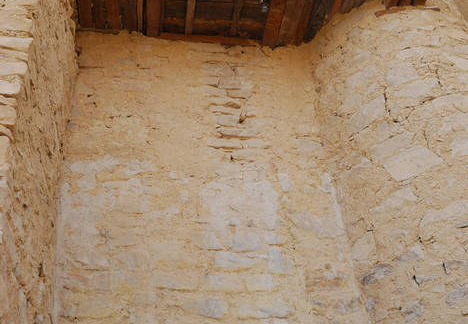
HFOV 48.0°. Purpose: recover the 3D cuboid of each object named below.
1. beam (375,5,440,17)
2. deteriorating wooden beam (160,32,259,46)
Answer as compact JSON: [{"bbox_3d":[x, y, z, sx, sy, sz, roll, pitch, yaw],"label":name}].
[{"bbox_3d":[1.923,-1.673,5.837,0.729,0.060,0.100,-7,-44,-1],"label":"beam"},{"bbox_3d":[-0.269,-1.391,5.955,1.122,0.080,0.090,3,-45,-12],"label":"deteriorating wooden beam"}]

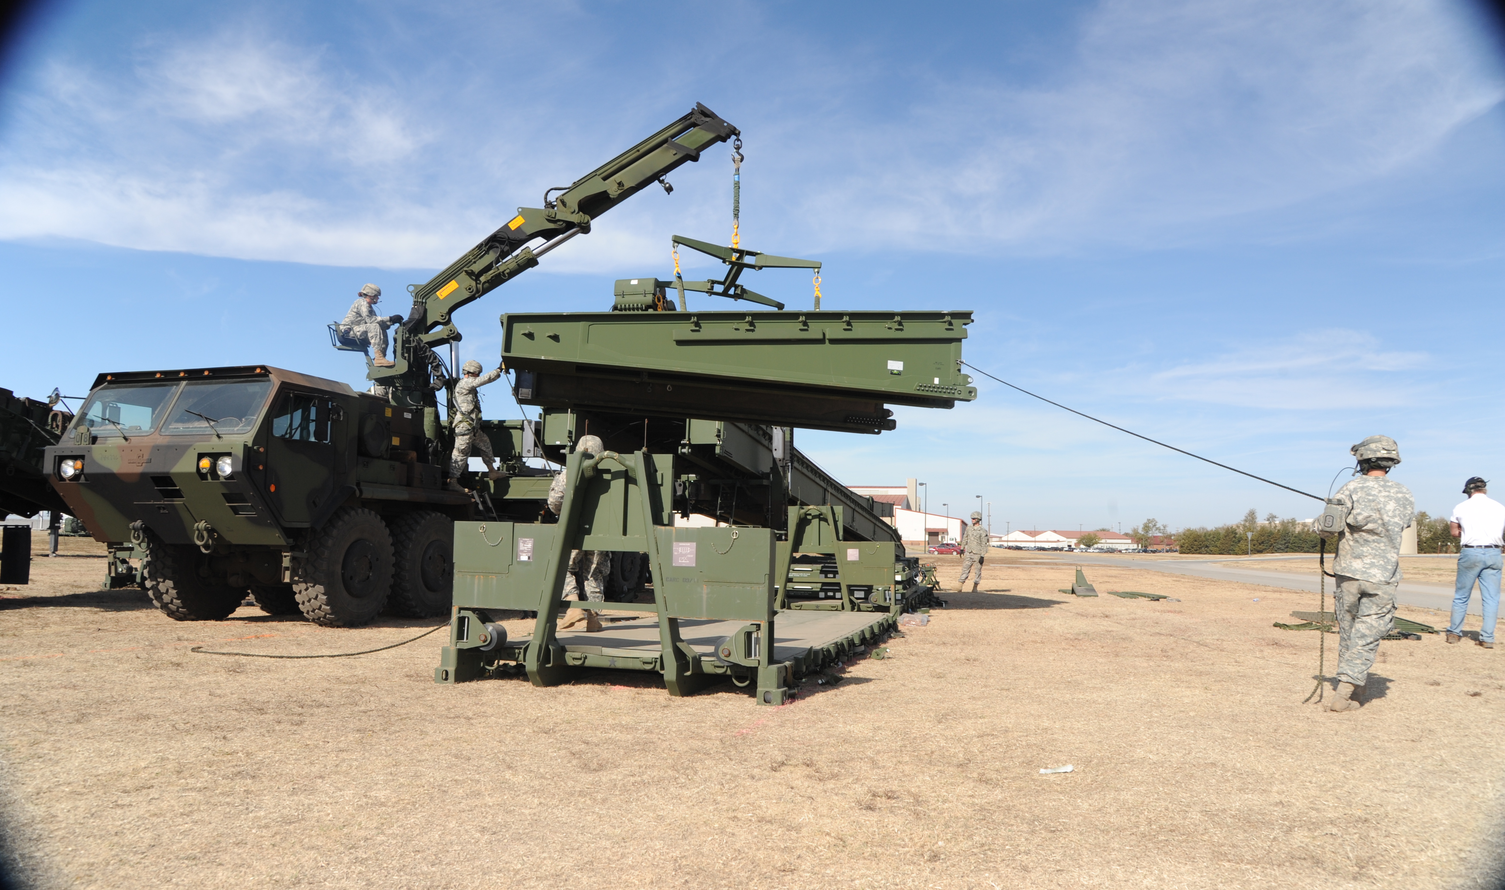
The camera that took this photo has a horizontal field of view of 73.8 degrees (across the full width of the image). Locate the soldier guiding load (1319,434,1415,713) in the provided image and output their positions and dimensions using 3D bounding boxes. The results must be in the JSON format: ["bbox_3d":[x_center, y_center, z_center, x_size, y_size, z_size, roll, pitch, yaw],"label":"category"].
[{"bbox_3d":[4.055,0.828,6.600,0.560,1.797,0.480,-1,-6,17],"label":"soldier guiding load"}]

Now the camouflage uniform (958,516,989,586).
[{"bbox_3d":[4.938,2.375,22.340,0.580,1.780,0.460,-4,-7,40],"label":"camouflage uniform"}]

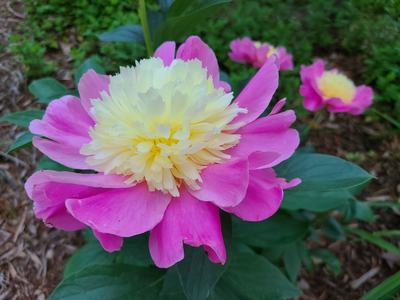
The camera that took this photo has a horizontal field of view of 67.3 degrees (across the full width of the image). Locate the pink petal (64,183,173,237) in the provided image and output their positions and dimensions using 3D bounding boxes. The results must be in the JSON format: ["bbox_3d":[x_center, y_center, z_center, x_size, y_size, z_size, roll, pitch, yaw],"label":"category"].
[{"bbox_3d":[-0.052,0.039,0.205,0.064,0.016,0.042,4,41,8],"label":"pink petal"}]

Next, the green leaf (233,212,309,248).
[{"bbox_3d":[0.064,0.076,0.285,0.070,0.012,0.038,1,45,1],"label":"green leaf"}]

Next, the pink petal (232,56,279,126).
[{"bbox_3d":[0.046,-0.049,0.255,0.024,0.068,0.016,38,17,34],"label":"pink petal"}]

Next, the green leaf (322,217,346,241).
[{"bbox_3d":[0.179,0.104,0.400,0.030,0.012,0.024,45,47,9],"label":"green leaf"}]

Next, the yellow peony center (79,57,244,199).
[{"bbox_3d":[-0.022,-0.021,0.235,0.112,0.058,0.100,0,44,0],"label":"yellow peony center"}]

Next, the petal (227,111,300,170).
[{"bbox_3d":[0.048,-0.010,0.240,0.053,0.014,0.050,-6,45,-6],"label":"petal"}]

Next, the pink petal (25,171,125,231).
[{"bbox_3d":[-0.088,0.036,0.222,0.068,0.026,0.042,-3,41,0],"label":"pink petal"}]

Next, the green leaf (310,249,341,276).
[{"bbox_3d":[0.167,0.149,0.400,0.038,0.012,0.022,30,37,11],"label":"green leaf"}]

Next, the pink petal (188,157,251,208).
[{"bbox_3d":[0.013,0.021,0.212,0.036,0.012,0.036,-26,54,-29],"label":"pink petal"}]

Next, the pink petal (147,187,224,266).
[{"bbox_3d":[-0.009,0.052,0.205,0.050,0.020,0.054,-3,66,-1],"label":"pink petal"}]

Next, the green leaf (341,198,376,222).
[{"bbox_3d":[0.205,0.078,0.390,0.042,0.012,0.026,17,44,1],"label":"green leaf"}]

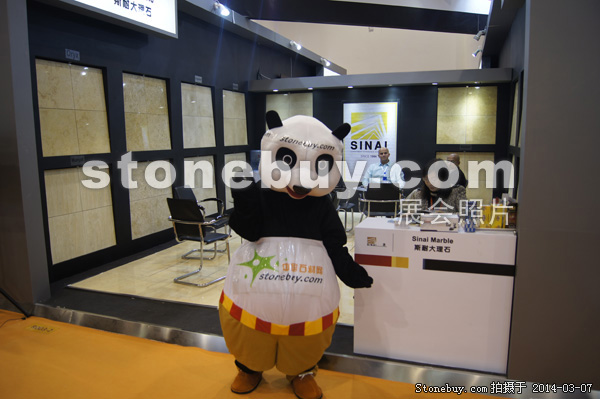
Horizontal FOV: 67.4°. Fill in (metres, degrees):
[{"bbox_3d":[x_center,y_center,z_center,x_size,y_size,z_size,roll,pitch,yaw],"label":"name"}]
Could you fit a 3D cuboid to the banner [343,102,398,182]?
[{"bbox_3d":[1.380,-1.097,8.874,1.053,1.565,0.031,3,9,20],"label":"banner"}]

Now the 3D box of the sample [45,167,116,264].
[{"bbox_3d":[-2.570,0.145,5.362,0.036,1.046,0.978,3,9,20],"label":"sample"}]

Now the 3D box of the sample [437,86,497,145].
[{"bbox_3d":[2.974,-1.483,8.019,1.000,1.000,0.030,2,9,20],"label":"sample"}]

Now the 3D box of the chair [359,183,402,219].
[{"bbox_3d":[1.151,0.207,6.432,0.536,0.953,0.567,0,8,5],"label":"chair"}]

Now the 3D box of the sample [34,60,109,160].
[{"bbox_3d":[-2.496,-1.004,5.025,0.030,1.000,0.970,2,9,20],"label":"sample"}]

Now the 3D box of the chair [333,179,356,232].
[{"bbox_3d":[0.559,0.097,7.221,0.567,0.953,0.536,2,9,18],"label":"chair"}]

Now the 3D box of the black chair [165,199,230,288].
[{"bbox_3d":[-1.020,0.414,4.916,0.540,0.920,0.600,3,9,26],"label":"black chair"}]

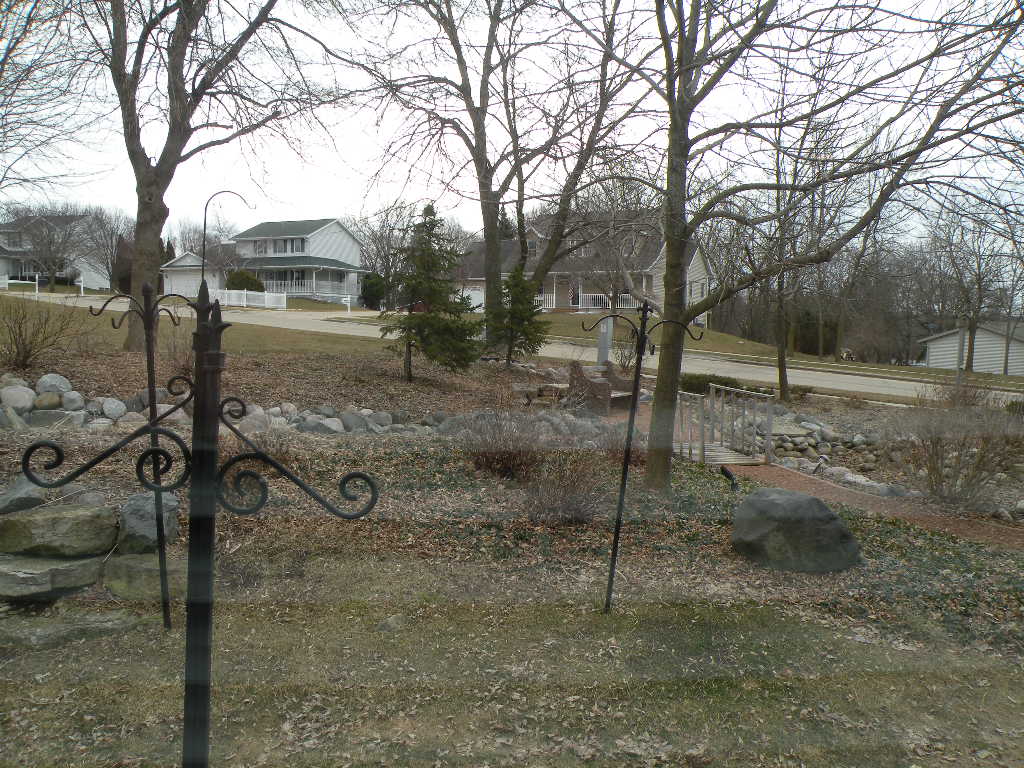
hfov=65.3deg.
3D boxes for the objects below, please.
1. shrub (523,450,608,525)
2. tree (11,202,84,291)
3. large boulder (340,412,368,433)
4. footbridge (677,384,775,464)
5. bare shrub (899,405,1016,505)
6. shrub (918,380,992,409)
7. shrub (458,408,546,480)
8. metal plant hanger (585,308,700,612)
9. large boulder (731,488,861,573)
[{"bbox_3d":[0.491,0.933,7.200,0.750,0.650,0.700,0,6,0],"label":"shrub"},{"bbox_3d":[-31.405,-9.296,54.000,4.600,5.700,4.600,-3,7,-30],"label":"tree"},{"bbox_3d":[-2.366,0.578,12.000,0.410,0.280,0.350,0,6,0],"label":"large boulder"},{"bbox_3d":[2.786,0.549,11.100,0.920,0.900,1.950,-1,6,-9],"label":"footbridge"},{"bbox_3d":[4.630,0.743,8.300,1.080,0.950,1.000,4,7,29],"label":"bare shrub"},{"bbox_3d":[8.884,0.230,16.000,1.400,0.650,1.200,4,7,29],"label":"shrub"},{"bbox_3d":[-0.109,0.697,9.200,0.970,0.770,0.900,0,6,0],"label":"shrub"},{"bbox_3d":[0.681,0.455,4.770,0.680,1.900,0.450,6,6,-3],"label":"metal plant hanger"},{"bbox_3d":[2.094,1.053,5.900,0.900,0.520,0.660,3,7,20],"label":"large boulder"}]

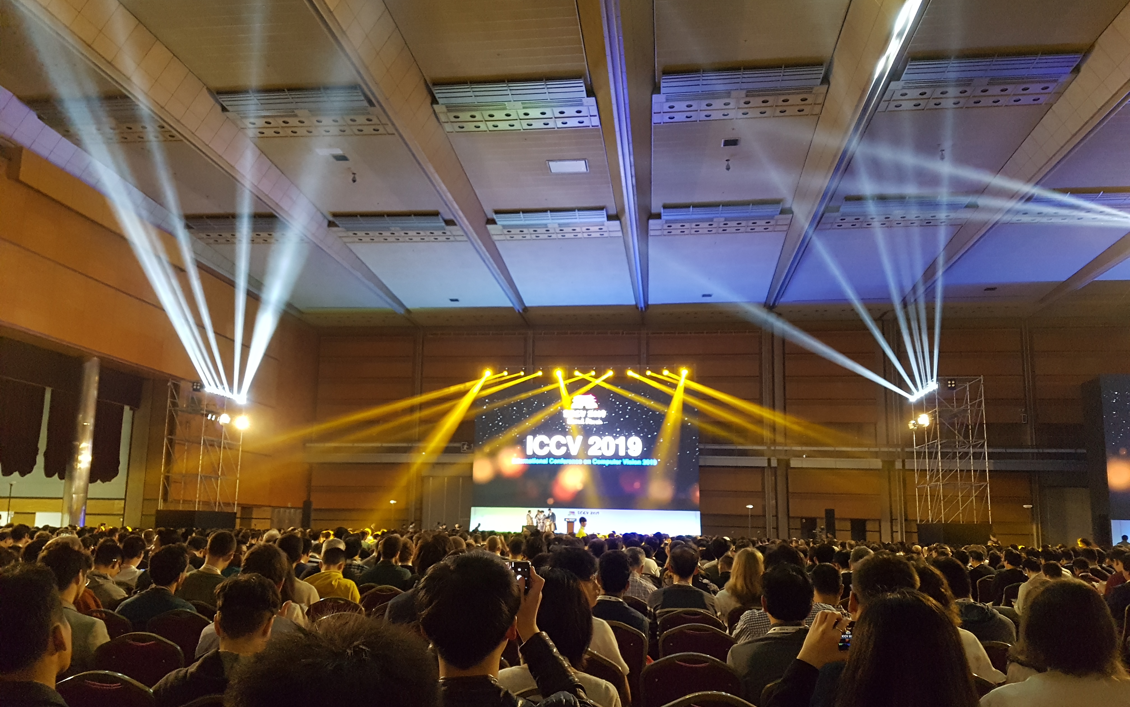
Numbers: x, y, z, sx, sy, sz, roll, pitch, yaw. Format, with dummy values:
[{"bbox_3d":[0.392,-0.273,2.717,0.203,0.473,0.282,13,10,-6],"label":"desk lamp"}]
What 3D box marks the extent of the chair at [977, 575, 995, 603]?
[{"bbox_3d":[5.276,3.207,10.501,0.460,0.910,0.570,-1,-12,7],"label":"chair"}]

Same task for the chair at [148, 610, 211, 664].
[{"bbox_3d":[-2.275,2.058,5.315,0.460,0.910,0.570,-1,-12,7],"label":"chair"}]

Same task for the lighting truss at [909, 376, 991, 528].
[{"bbox_3d":[15.701,4.146,34.737,1.950,5.800,3.500,0,-12,7],"label":"lighting truss"}]

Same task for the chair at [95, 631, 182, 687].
[{"bbox_3d":[-1.954,1.798,4.097,0.460,0.920,0.570,0,-12,7],"label":"chair"}]

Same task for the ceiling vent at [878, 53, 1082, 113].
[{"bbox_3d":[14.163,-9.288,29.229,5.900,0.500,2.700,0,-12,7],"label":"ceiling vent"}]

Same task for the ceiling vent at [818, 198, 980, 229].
[{"bbox_3d":[15.366,-6.574,39.459,6.200,0.500,2.800,0,-12,7],"label":"ceiling vent"}]

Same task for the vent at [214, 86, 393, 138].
[{"bbox_3d":[-10.786,-10.070,35.898,6.770,0.450,3.600,-1,-12,7],"label":"vent"}]

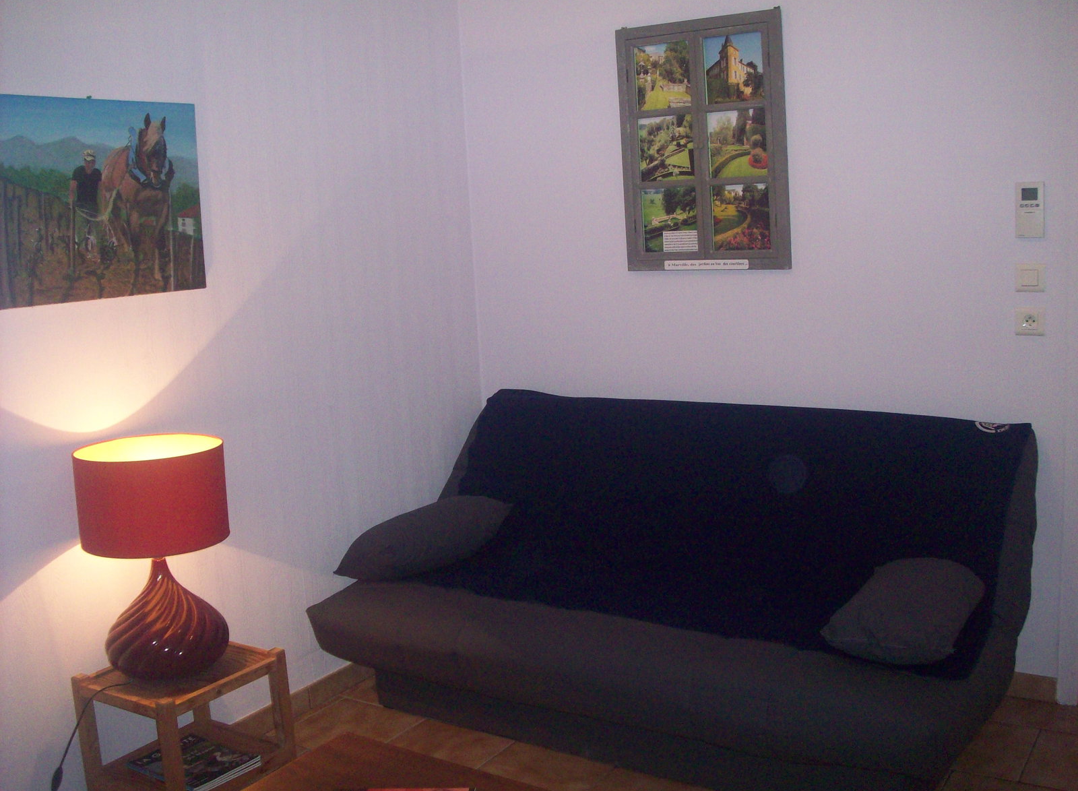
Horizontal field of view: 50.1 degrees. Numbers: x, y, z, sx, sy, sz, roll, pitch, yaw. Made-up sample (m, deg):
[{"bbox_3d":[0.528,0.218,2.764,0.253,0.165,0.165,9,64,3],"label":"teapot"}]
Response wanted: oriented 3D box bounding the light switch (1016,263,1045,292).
[{"bbox_3d":[1.419,-0.339,3.327,0.080,0.081,0.012,3,11,33],"label":"light switch"}]

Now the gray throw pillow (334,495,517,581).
[{"bbox_3d":[-0.366,0.469,3.723,0.410,0.170,0.400,-4,27,32],"label":"gray throw pillow"}]

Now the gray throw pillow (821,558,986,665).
[{"bbox_3d":[0.922,0.539,2.891,0.360,0.150,0.370,-2,32,41],"label":"gray throw pillow"}]

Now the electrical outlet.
[{"bbox_3d":[1.427,-0.215,3.346,0.080,0.081,0.012,3,11,33],"label":"electrical outlet"}]

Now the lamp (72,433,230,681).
[{"bbox_3d":[-0.969,0.424,2.954,0.363,0.597,0.363,3,11,33],"label":"lamp"}]

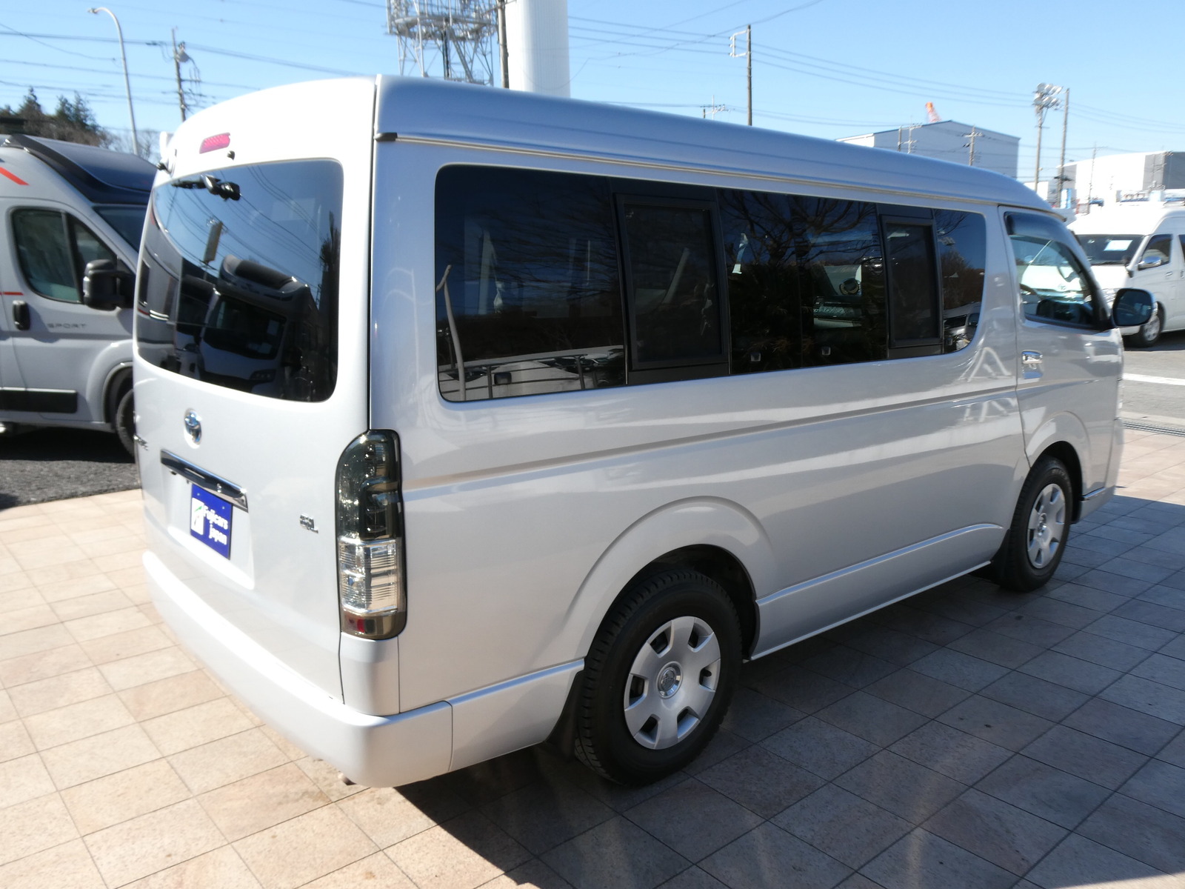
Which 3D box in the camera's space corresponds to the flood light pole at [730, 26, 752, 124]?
[{"bbox_3d":[8.112,-15.177,48.632,1.200,14.100,0.350,10,15,43],"label":"flood light pole"}]

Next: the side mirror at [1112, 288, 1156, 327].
[{"bbox_3d":[2.666,-0.674,4.379,0.115,0.190,0.190,-9,14,-39],"label":"side mirror"}]

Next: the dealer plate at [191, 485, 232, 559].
[{"bbox_3d":[-1.105,0.216,2.575,0.015,0.165,0.335,-1,8,-41],"label":"dealer plate"}]

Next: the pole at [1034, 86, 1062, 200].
[{"bbox_3d":[33.250,-19.265,66.397,1.200,14.500,2.100,-11,15,-43],"label":"pole"}]

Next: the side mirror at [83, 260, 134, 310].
[{"bbox_3d":[-3.783,-1.239,6.940,0.190,0.390,0.270,3,11,14],"label":"side mirror"}]

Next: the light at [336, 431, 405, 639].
[{"bbox_3d":[-0.497,0.200,1.961,0.115,0.455,0.115,-9,14,-40],"label":"light"}]

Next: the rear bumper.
[{"bbox_3d":[-1.060,0.591,2.753,0.310,0.250,1.880,-9,14,-39],"label":"rear bumper"}]

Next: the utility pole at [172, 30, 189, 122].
[{"bbox_3d":[-21.694,-14.924,48.370,0.900,14.300,0.700,-6,12,-25],"label":"utility pole"}]

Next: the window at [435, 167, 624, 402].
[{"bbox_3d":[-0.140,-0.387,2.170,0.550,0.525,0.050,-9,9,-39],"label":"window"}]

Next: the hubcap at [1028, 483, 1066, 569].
[{"bbox_3d":[2.211,0.399,4.337,0.412,0.412,0.060,-9,14,-39],"label":"hubcap"}]

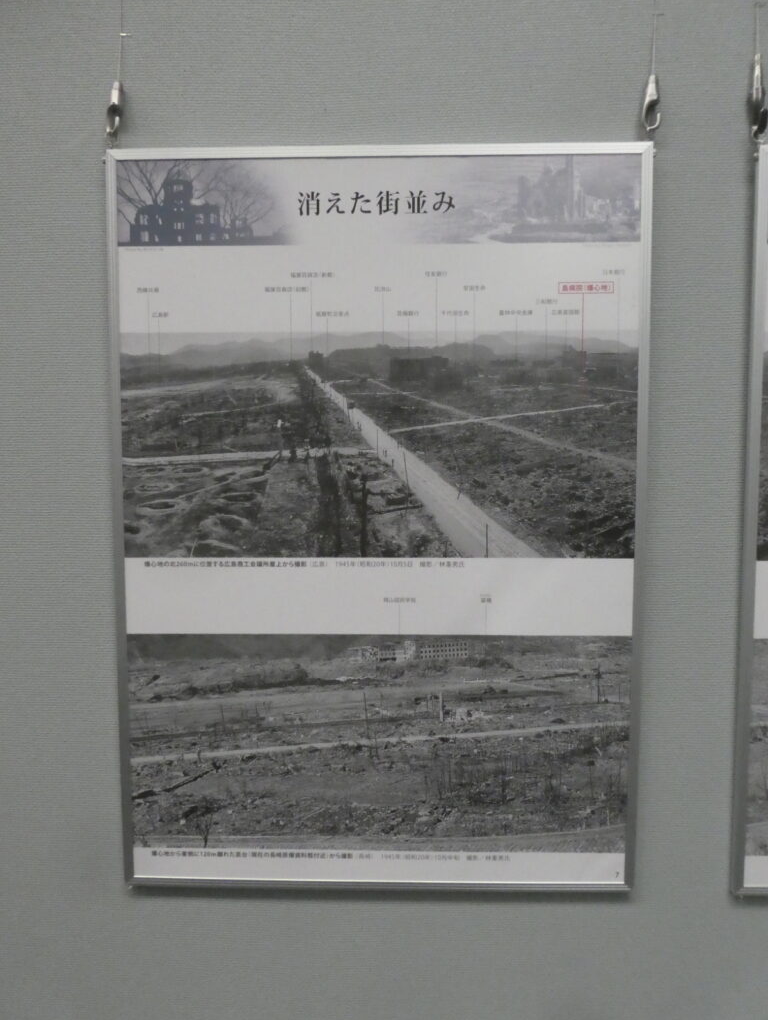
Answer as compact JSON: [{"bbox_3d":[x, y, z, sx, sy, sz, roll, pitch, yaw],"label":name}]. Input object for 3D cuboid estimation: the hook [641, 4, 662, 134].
[{"bbox_3d":[0.268,-0.441,0.711,0.020,0.122,0.015,0,3,2],"label":"hook"}]

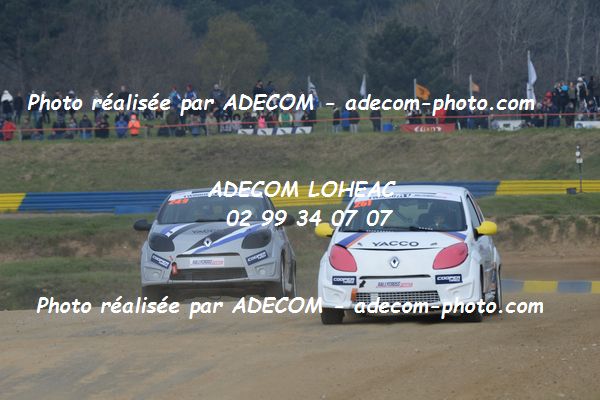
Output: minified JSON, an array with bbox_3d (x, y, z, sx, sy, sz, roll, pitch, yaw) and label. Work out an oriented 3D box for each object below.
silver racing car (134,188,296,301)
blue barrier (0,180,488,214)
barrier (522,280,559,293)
[{"bbox_3d":[-0.967,0.567,81.600,1.760,1.450,3.600,-2,-4,3],"label":"silver racing car"},{"bbox_3d":[-2.117,-0.143,325.000,23.300,0.980,0.350,-1,1,-5],"label":"blue barrier"},{"bbox_3d":[6.512,2.364,185.000,0.980,0.380,0.400,-1,1,0],"label":"barrier"}]

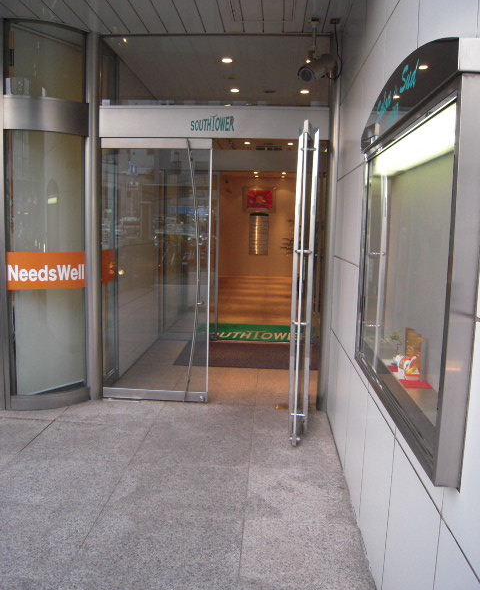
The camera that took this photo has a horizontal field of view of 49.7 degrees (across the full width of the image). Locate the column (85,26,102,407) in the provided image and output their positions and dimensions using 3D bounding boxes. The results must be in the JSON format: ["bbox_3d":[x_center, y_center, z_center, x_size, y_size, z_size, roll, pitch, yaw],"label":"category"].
[{"bbox_3d":[-1.236,-0.587,4.397,0.120,3.031,0.120,2,7,3],"label":"column"}]

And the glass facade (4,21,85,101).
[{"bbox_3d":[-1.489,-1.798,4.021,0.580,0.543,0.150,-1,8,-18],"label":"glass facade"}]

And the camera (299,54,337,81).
[{"bbox_3d":[0.573,-1.683,3.830,0.130,0.140,0.290,9,39,47],"label":"camera"}]

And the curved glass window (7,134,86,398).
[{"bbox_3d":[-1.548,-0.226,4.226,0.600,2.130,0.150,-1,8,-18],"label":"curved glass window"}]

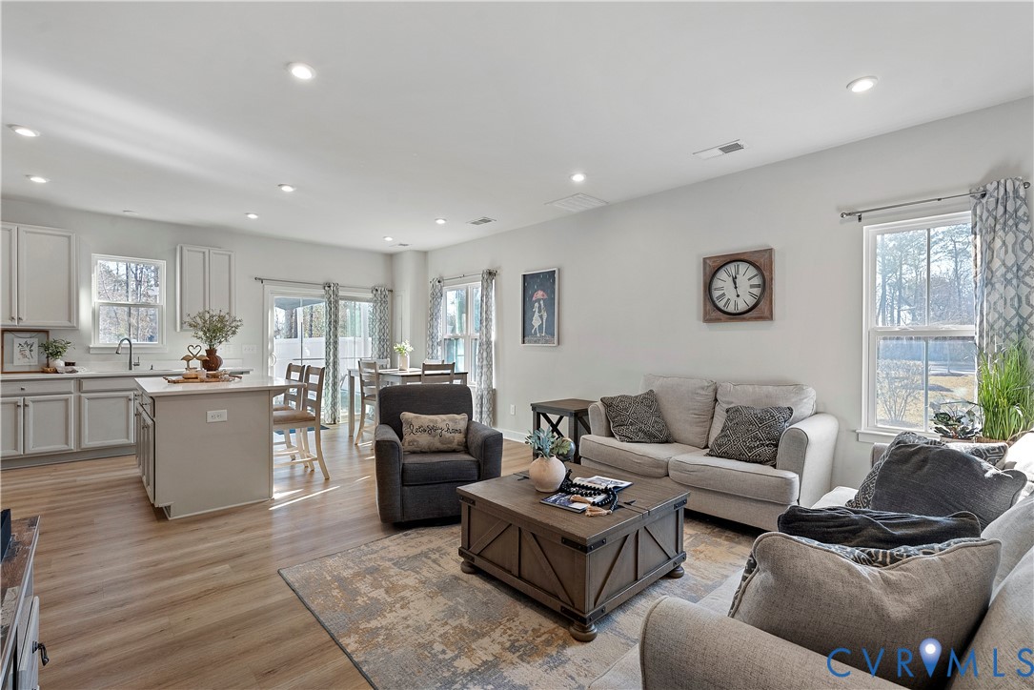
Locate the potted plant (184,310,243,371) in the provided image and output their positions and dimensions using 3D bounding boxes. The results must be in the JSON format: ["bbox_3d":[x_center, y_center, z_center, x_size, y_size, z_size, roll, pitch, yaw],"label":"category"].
[{"bbox_3d":[-2.869,-0.038,4.350,0.480,0.570,0.440,0,0,-42],"label":"potted plant"}]

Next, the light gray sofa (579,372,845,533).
[{"bbox_3d":[1.440,0.783,3.627,0.920,0.980,1.670,0,1,-42],"label":"light gray sofa"}]

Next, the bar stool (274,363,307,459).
[{"bbox_3d":[-2.426,0.718,4.610,0.530,1.030,0.450,0,1,-42],"label":"bar stool"}]

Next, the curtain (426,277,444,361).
[{"bbox_3d":[-1.258,0.057,7.064,0.130,2.130,0.420,0,0,-43],"label":"curtain"}]

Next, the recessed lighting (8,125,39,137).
[{"bbox_3d":[-3.458,-1.499,3.219,0.175,0.030,0.175,0,1,-42],"label":"recessed lighting"}]

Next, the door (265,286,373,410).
[{"bbox_3d":[-2.865,0.180,7.080,1.880,2.070,0.130,0,0,-43],"label":"door"}]

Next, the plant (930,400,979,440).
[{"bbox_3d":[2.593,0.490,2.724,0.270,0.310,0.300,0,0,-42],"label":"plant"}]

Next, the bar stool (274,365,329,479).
[{"bbox_3d":[-2.096,0.732,4.295,0.540,1.045,0.440,0,0,-42],"label":"bar stool"}]

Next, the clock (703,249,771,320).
[{"bbox_3d":[1.860,-0.481,3.867,0.060,0.575,0.575,0,1,-42],"label":"clock"}]

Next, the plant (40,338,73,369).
[{"bbox_3d":[-4.872,0.114,4.864,0.250,0.360,0.230,0,0,-43],"label":"plant"}]

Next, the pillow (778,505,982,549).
[{"bbox_3d":[0.910,0.590,1.235,0.480,0.450,0.160,1,28,9],"label":"pillow"}]

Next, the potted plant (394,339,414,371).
[{"bbox_3d":[-1.451,0.135,5.896,0.210,0.385,0.230,0,0,0],"label":"potted plant"}]

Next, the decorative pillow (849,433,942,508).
[{"bbox_3d":[1.890,0.631,2.205,0.180,0.450,0.460,39,-18,-35],"label":"decorative pillow"}]

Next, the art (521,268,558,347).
[{"bbox_3d":[0.278,-0.445,5.612,0.035,0.910,0.620,0,1,-42],"label":"art"}]

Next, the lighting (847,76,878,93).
[{"bbox_3d":[1.945,-1.456,2.592,0.180,0.030,0.180,0,0,-42],"label":"lighting"}]

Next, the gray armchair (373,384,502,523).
[{"bbox_3d":[-0.654,0.804,3.658,0.880,0.920,0.870,0,0,-17],"label":"gray armchair"}]

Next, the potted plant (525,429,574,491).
[{"bbox_3d":[0.178,0.635,2.570,0.260,0.335,0.250,0,0,0],"label":"potted plant"}]

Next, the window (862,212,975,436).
[{"bbox_3d":[2.694,-0.111,3.021,0.110,1.450,0.690,0,0,-42],"label":"window"}]

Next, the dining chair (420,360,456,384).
[{"bbox_3d":[-1.027,0.722,5.298,0.460,1.030,0.540,0,0,-43],"label":"dining chair"}]

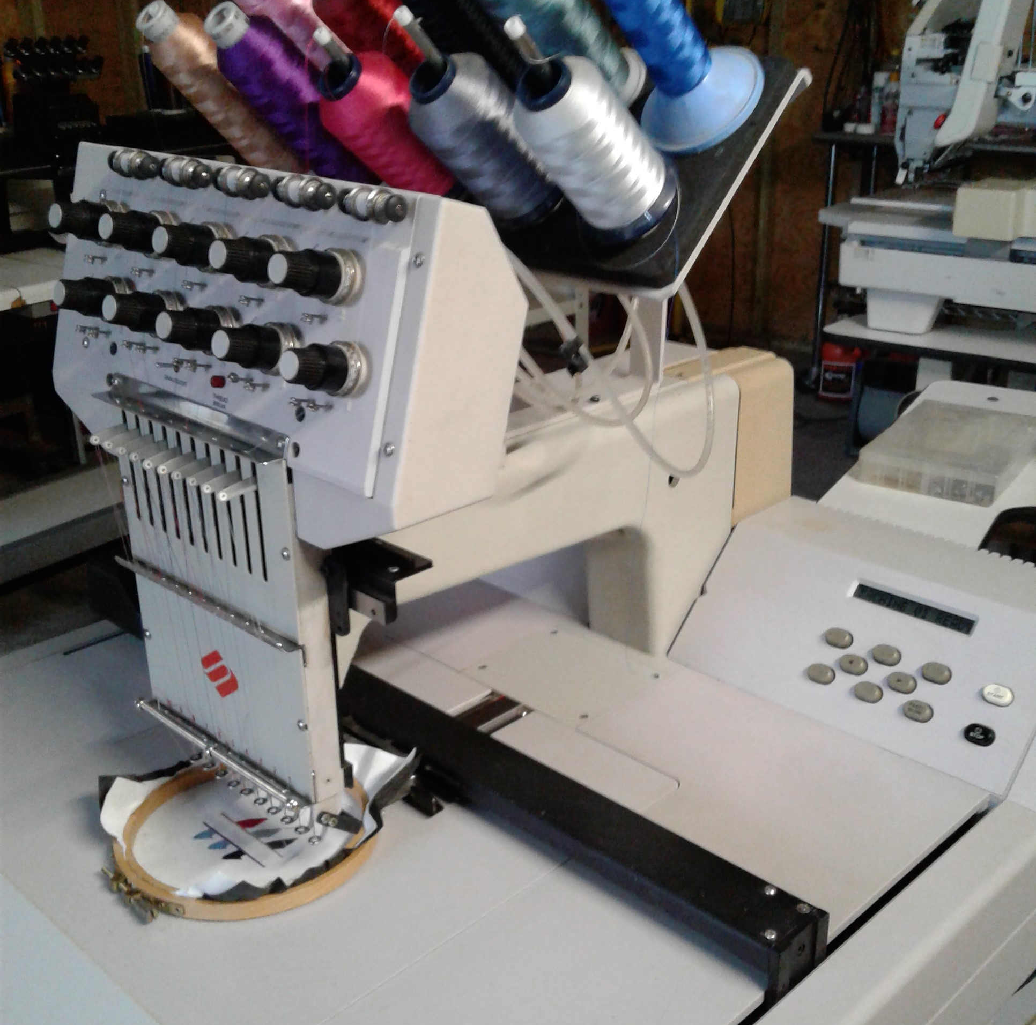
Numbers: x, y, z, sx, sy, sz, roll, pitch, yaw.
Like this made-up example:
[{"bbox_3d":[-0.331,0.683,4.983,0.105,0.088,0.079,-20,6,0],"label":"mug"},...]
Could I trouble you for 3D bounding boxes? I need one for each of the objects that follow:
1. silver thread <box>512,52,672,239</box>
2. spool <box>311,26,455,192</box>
[{"bbox_3d":[0.044,-0.220,0.792,0.066,0.110,0.066,18,73,41],"label":"silver thread"},{"bbox_3d":[-0.092,-0.270,0.897,0.063,0.144,0.063,18,73,41],"label":"spool"}]

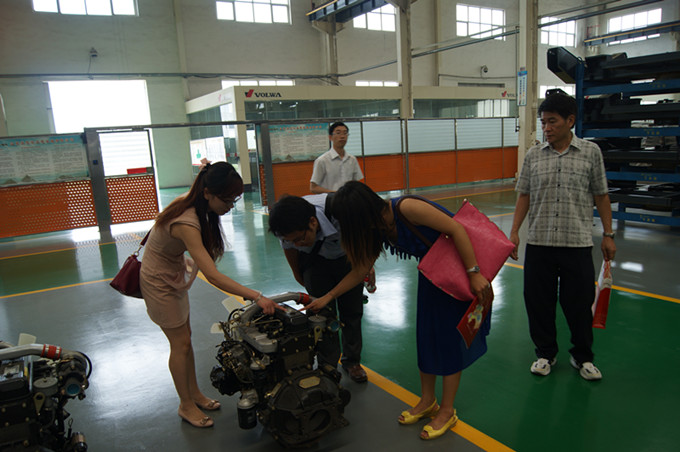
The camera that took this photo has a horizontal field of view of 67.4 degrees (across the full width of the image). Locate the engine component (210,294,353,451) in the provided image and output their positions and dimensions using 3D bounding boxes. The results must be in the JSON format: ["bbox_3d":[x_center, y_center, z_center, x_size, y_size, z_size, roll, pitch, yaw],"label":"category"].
[{"bbox_3d":[-0.388,0.719,2.874,0.600,0.730,0.740,-10,12,-32],"label":"engine component"}]

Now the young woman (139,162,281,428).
[{"bbox_3d":[-0.717,0.388,2.835,0.750,1.430,0.430,-1,11,13],"label":"young woman"}]

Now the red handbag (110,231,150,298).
[{"bbox_3d":[-1.204,0.237,3.060,0.310,0.410,0.160,0,11,18],"label":"red handbag"}]

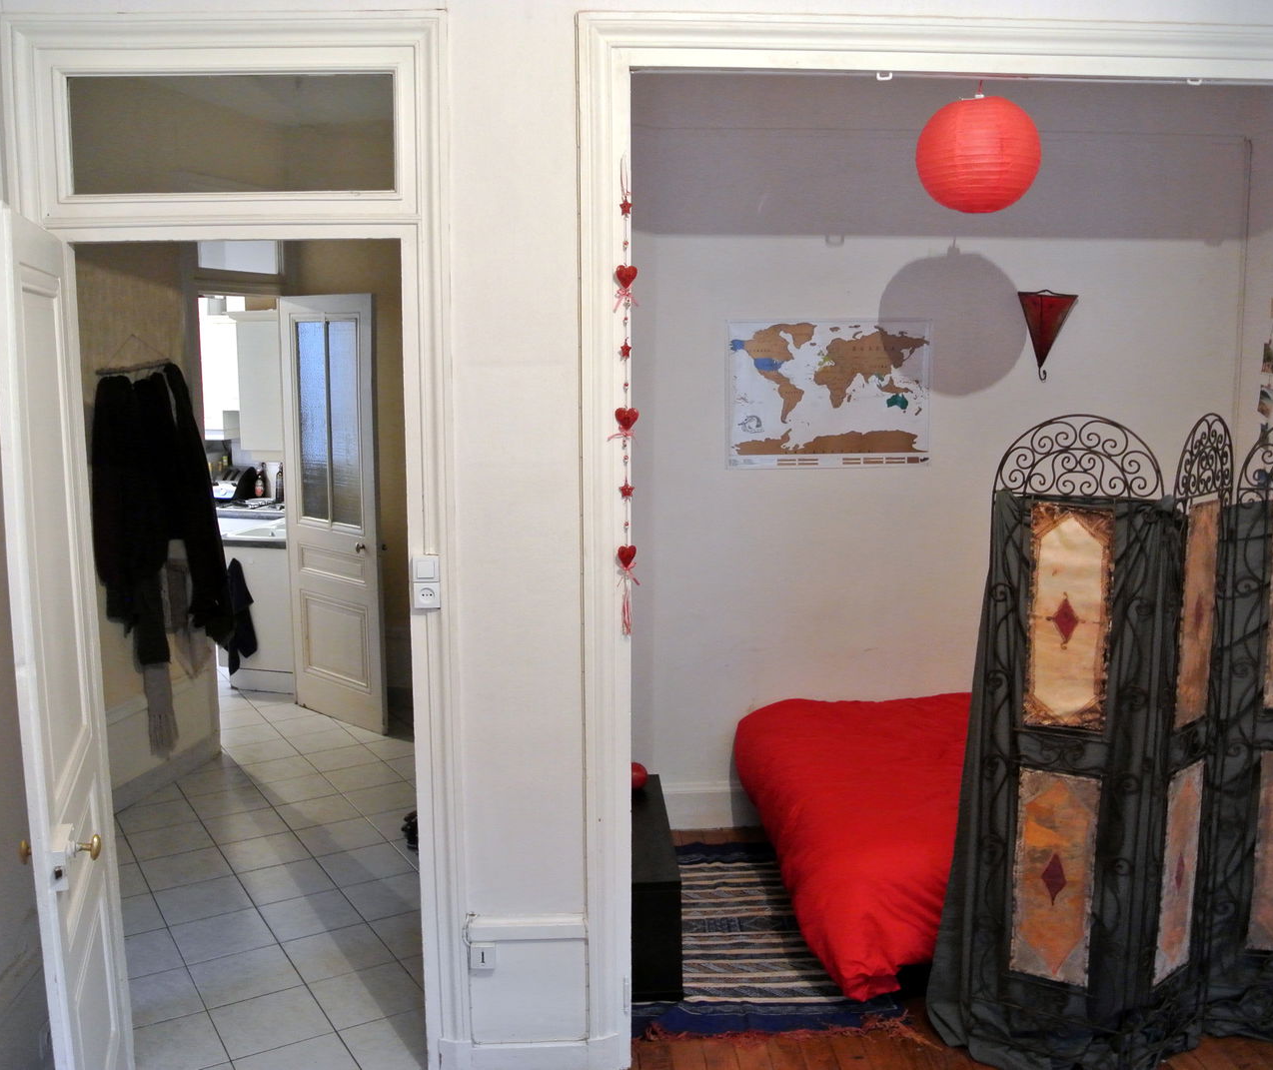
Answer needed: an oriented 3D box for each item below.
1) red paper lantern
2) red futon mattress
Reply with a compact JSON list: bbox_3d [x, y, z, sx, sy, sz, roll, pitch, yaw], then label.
[{"bbox_3d":[1.085,-1.206,3.801,0.405,0.380,0.405,-1,8,-2],"label":"red paper lantern"},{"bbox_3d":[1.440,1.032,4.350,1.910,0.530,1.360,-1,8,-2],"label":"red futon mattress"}]

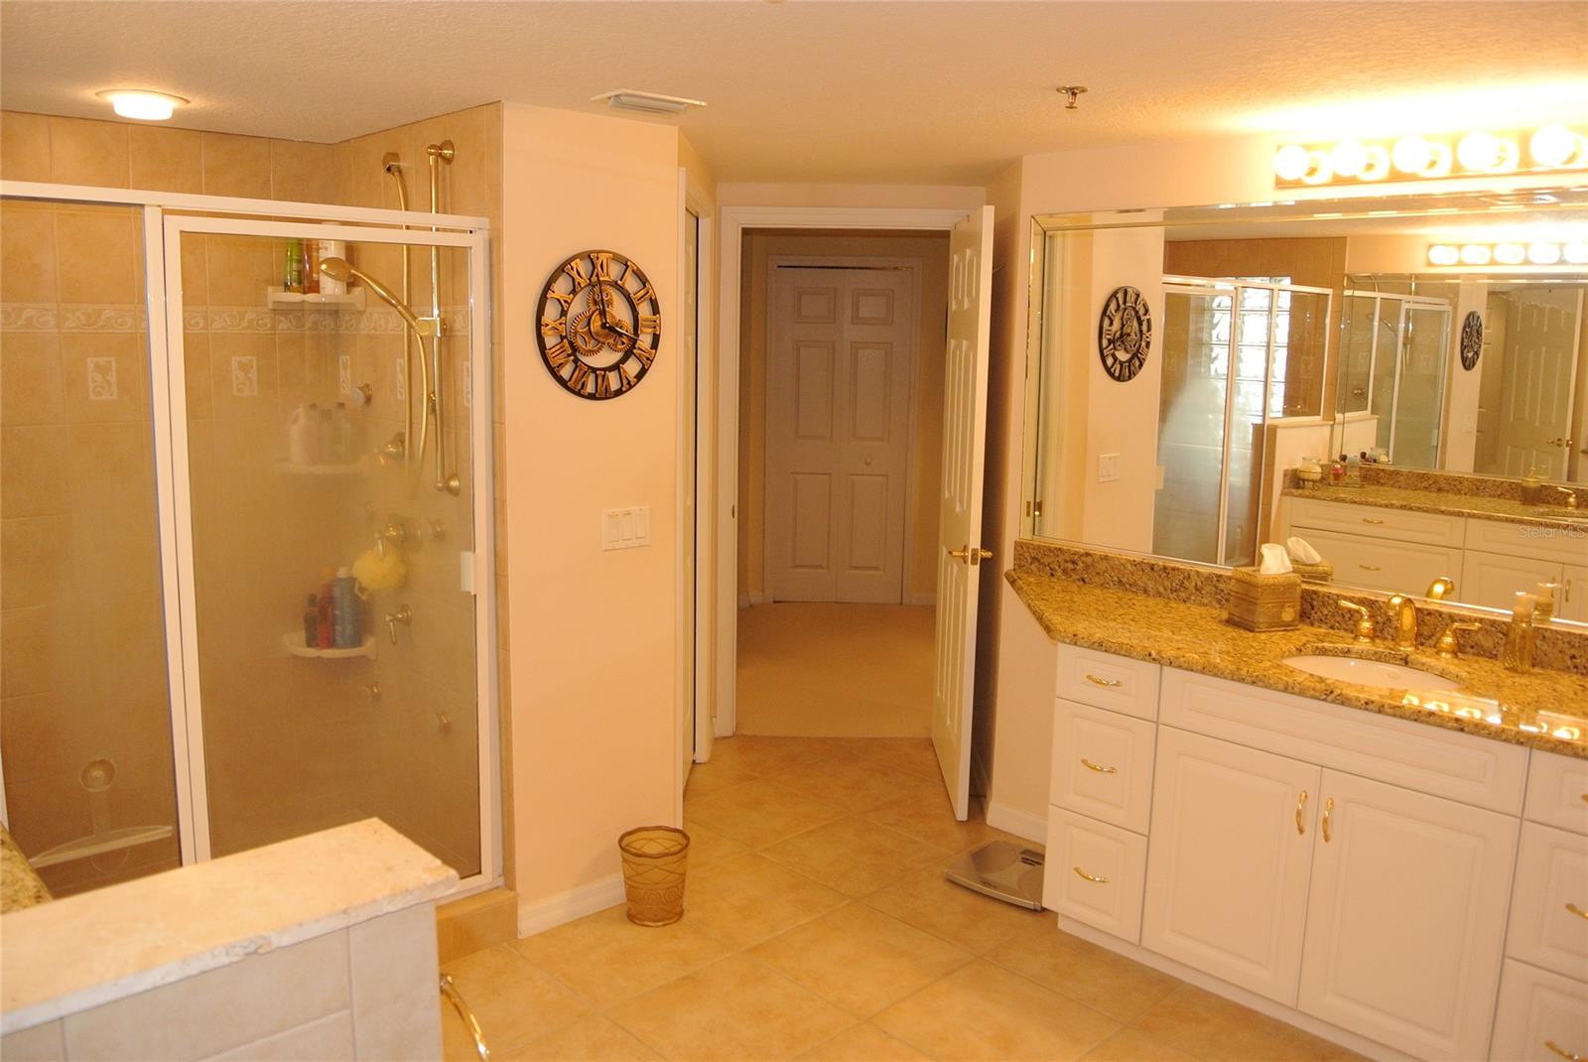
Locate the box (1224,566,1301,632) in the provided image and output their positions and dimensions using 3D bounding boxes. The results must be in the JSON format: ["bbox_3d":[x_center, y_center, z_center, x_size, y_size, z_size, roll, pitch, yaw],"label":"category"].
[{"bbox_3d":[1.293,0.186,3.270,0.135,0.150,0.122,-2,10,-14],"label":"box"}]

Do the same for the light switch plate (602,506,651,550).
[{"bbox_3d":[-0.466,-0.007,3.339,0.157,0.114,0.008,-7,12,-42],"label":"light switch plate"}]

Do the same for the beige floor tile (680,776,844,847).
[{"bbox_3d":[-0.122,0.989,4.180,0.453,0.012,0.453,-8,12,-43],"label":"beige floor tile"}]

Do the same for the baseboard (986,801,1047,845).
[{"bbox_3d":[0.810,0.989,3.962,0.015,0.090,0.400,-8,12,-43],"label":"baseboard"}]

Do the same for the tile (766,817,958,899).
[{"bbox_3d":[0.189,1.041,3.839,0.446,0.010,0.446,-8,13,-44],"label":"tile"}]

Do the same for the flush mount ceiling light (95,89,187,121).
[{"bbox_3d":[-1.609,-1.050,2.955,0.207,0.042,0.207,-8,13,-44],"label":"flush mount ceiling light"}]

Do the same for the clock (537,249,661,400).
[{"bbox_3d":[-0.519,-0.548,3.176,0.395,0.395,0.035,-7,12,-42],"label":"clock"}]

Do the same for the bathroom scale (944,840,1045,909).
[{"bbox_3d":[0.690,1.062,3.685,0.315,0.030,0.315,8,12,38],"label":"bathroom scale"}]

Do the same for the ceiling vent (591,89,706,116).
[{"bbox_3d":[-0.352,-1.028,2.898,0.250,0.026,0.158,-8,13,-44],"label":"ceiling vent"}]

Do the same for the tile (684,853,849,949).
[{"bbox_3d":[-0.132,1.088,3.530,0.446,0.010,0.446,-8,13,-44],"label":"tile"}]

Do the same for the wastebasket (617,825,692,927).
[{"bbox_3d":[-0.396,0.990,3.403,0.204,0.219,0.204,1,9,0],"label":"wastebasket"}]

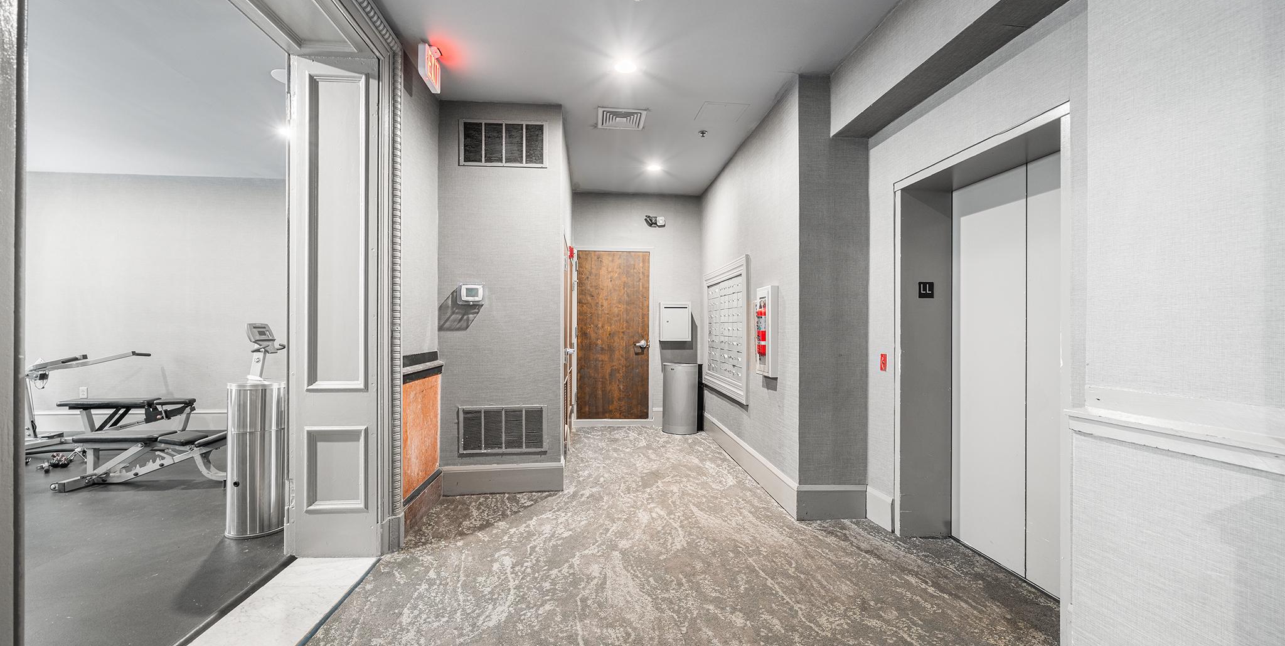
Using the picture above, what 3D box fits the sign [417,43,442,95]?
[{"bbox_3d":[-1.302,-1.561,3.074,0.050,0.188,0.280,0,0,-6],"label":"sign"}]

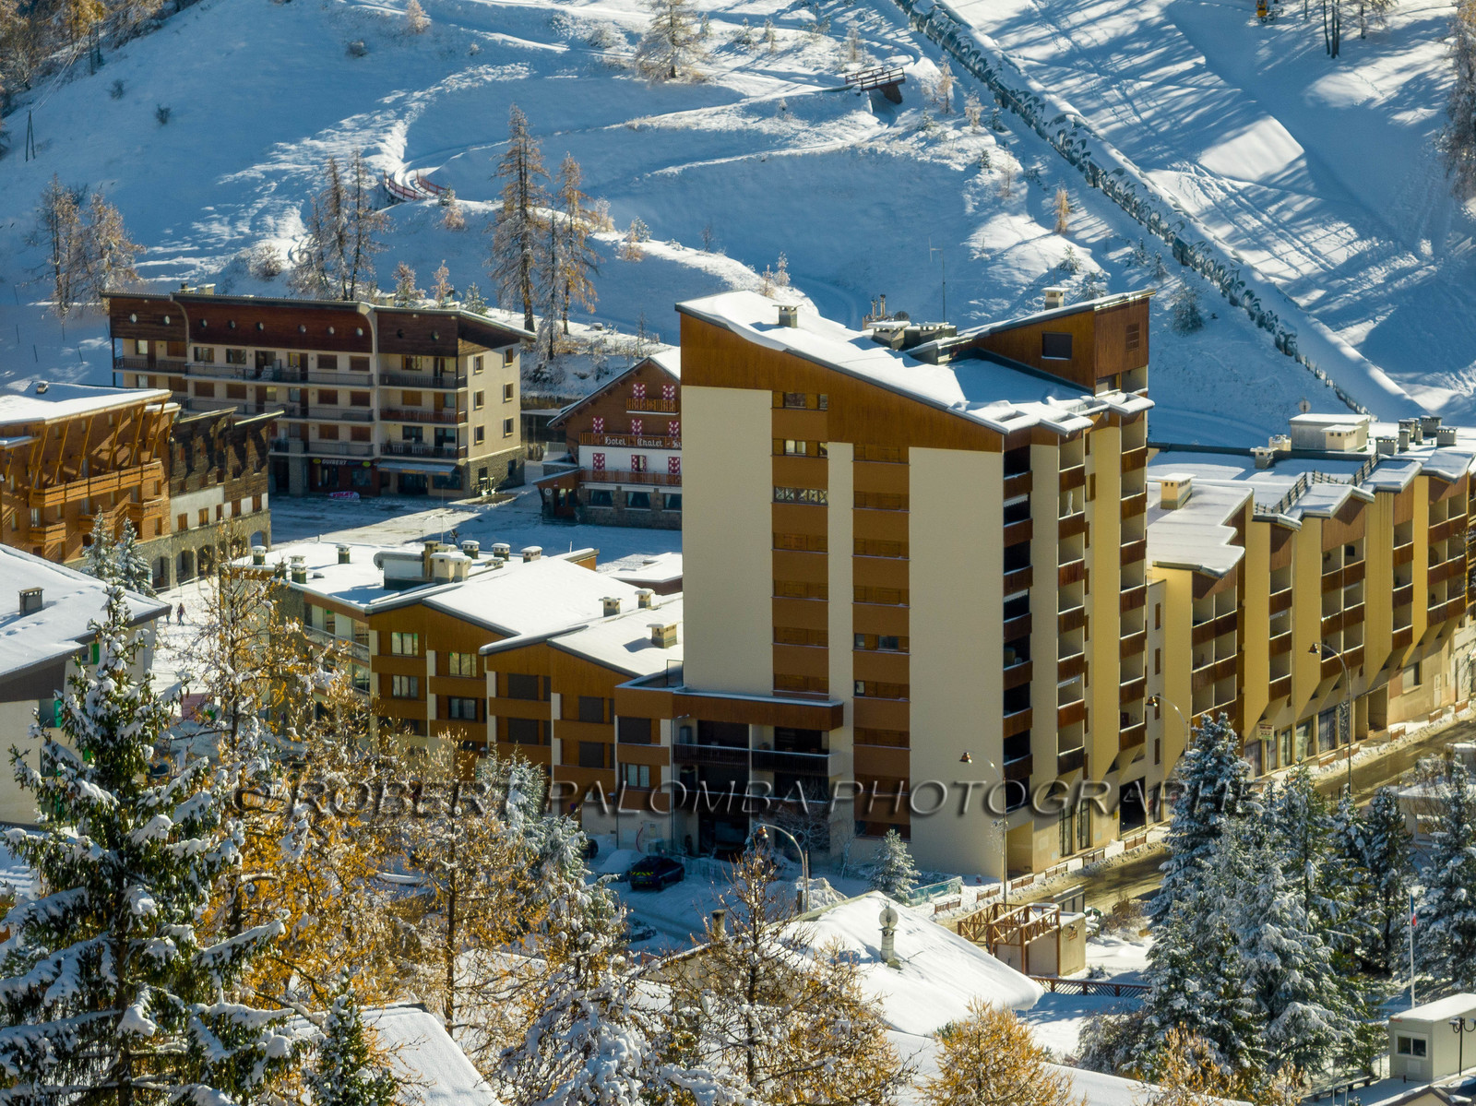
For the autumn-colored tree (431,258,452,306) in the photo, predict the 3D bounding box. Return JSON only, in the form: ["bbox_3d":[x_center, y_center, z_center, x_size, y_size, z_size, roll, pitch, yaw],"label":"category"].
[{"bbox_3d":[-24.930,-22.629,576.690,1.900,4.189,1.900,0,8,0],"label":"autumn-colored tree"}]

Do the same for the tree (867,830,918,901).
[{"bbox_3d":[8.569,17.299,382.000,2.800,3.800,2.800,0,8,0],"label":"tree"}]

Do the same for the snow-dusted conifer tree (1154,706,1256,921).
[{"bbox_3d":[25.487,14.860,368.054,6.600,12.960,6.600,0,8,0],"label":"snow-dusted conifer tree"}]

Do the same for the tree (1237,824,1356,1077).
[{"bbox_3d":[26.216,18.559,322.000,5.500,11.600,5.500,0,8,0],"label":"tree"}]

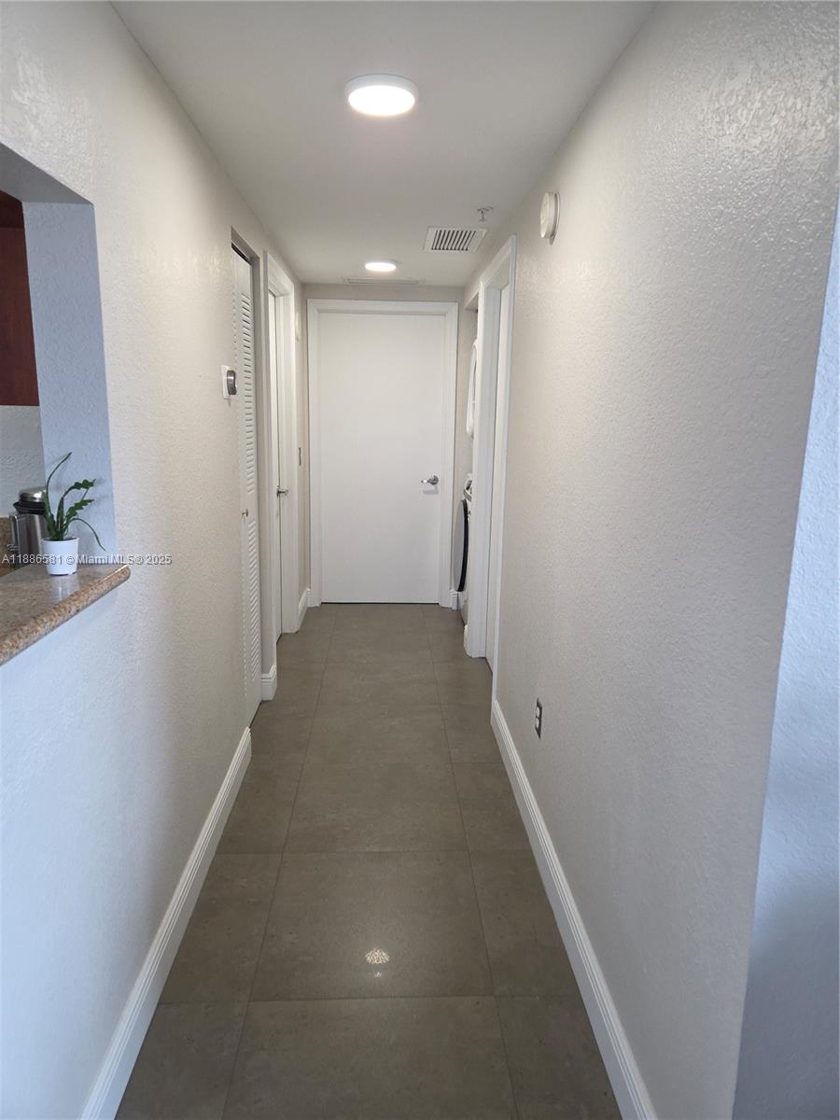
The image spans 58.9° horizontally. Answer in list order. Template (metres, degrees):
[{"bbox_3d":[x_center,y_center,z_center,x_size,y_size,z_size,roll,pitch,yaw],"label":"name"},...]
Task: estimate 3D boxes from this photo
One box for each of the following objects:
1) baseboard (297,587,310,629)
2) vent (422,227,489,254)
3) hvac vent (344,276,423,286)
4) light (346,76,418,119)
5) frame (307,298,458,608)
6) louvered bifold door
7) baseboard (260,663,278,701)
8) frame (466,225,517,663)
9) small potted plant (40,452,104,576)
[{"bbox_3d":[-0.792,0.323,5.064,0.020,0.140,0.610,0,11,-3],"label":"baseboard"},{"bbox_3d":[0.172,-1.592,3.716,0.283,0.020,0.520,0,11,-3],"label":"vent"},{"bbox_3d":[-0.236,-1.834,4.904,0.550,0.020,0.230,0,11,-3],"label":"hvac vent"},{"bbox_3d":[-0.103,-1.245,2.001,0.197,0.030,0.197,0,11,-3],"label":"light"},{"bbox_3d":[-0.261,-0.708,5.240,0.990,2.100,0.090,0,11,-3],"label":"frame"},{"bbox_3d":[-0.759,-0.252,3.165,0.035,1.995,0.580,0,11,-3],"label":"louvered bifold door"},{"bbox_3d":[-0.743,0.598,3.683,0.055,0.140,0.170,0,11,-3],"label":"baseboard"},{"bbox_3d":[0.386,-0.382,3.696,0.120,2.090,0.970,0,11,-3],"label":"frame"},{"bbox_3d":[-0.659,-0.088,1.406,0.110,0.230,0.105,0,11,-3],"label":"small potted plant"}]

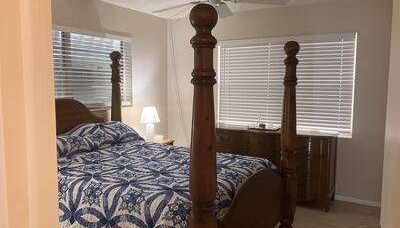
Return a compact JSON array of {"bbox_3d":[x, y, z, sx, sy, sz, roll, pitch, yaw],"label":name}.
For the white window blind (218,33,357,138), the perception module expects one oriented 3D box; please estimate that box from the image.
[{"bbox_3d":[1.064,-0.395,4.320,1.813,1.235,0.070,3,6,30],"label":"white window blind"}]

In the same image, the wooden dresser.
[{"bbox_3d":[0.887,0.631,4.194,1.610,0.854,0.490,3,6,30],"label":"wooden dresser"}]

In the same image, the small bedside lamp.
[{"bbox_3d":[-0.694,0.140,4.565,0.280,0.492,0.280,0,5,0],"label":"small bedside lamp"}]

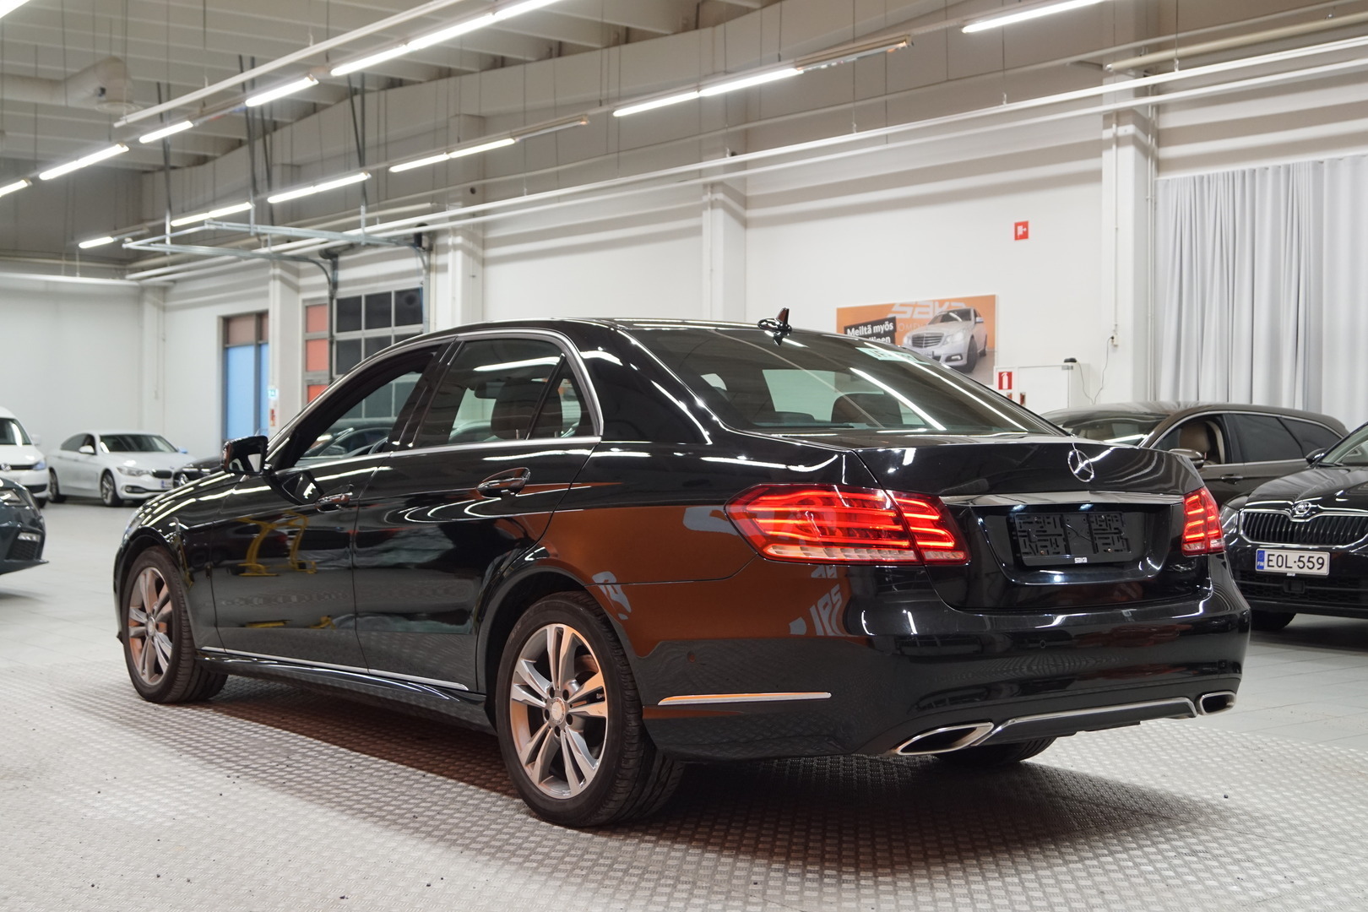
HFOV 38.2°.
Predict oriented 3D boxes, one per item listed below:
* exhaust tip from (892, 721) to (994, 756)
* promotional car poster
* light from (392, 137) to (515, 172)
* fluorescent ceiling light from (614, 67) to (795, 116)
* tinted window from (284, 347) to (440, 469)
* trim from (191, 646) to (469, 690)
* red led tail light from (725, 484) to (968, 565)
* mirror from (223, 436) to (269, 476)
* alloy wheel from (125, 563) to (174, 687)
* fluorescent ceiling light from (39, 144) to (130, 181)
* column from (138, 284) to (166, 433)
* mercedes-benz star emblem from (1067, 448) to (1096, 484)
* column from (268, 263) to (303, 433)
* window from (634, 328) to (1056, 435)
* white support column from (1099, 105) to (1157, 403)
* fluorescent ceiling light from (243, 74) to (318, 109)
[{"bbox_3d":[0.594,0.647,4.548,0.250,0.072,0.090,1,0,-28],"label":"exhaust tip"},{"bbox_3d":[2.587,-1.257,22.309,0.030,0.958,2.620,1,0,-37],"label":"promotional car poster"},{"bbox_3d":[-2.752,-3.548,23.259,0.100,0.090,3.000,0,1,-35],"label":"light"},{"bbox_3d":[0.175,-3.517,19.050,0.120,0.100,3.013,0,0,-35],"label":"fluorescent ceiling light"},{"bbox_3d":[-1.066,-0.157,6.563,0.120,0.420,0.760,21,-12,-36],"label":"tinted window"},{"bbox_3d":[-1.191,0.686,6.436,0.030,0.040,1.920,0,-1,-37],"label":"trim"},{"bbox_3d":[0.384,0.164,4.779,0.500,0.190,0.370,0,1,-37],"label":"red led tail light"},{"bbox_3d":[-1.486,0.002,6.750,0.200,0.143,0.120,1,0,-37],"label":"mirror"},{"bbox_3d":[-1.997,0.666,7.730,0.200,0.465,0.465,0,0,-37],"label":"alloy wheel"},{"bbox_3d":[-7.624,-3.709,25.040,0.090,0.080,3.390,1,0,-37],"label":"fluorescent ceiling light"},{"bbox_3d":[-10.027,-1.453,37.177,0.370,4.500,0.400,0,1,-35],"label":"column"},{"bbox_3d":[0.994,0.025,4.943,0.092,0.092,0.014,1,-28,-37],"label":"mercedes-benz star emblem"},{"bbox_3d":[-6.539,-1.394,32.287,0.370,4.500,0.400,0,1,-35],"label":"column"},{"bbox_3d":[0.446,-0.208,5.728,1.270,0.100,0.756,1,26,-37],"label":"window"},{"bbox_3d":[3.873,-1.107,17.137,0.340,4.150,0.360,0,0,-35],"label":"white support column"},{"bbox_3d":[-3.899,-3.525,19.112,0.100,0.090,1.570,0,1,-35],"label":"fluorescent ceiling light"}]

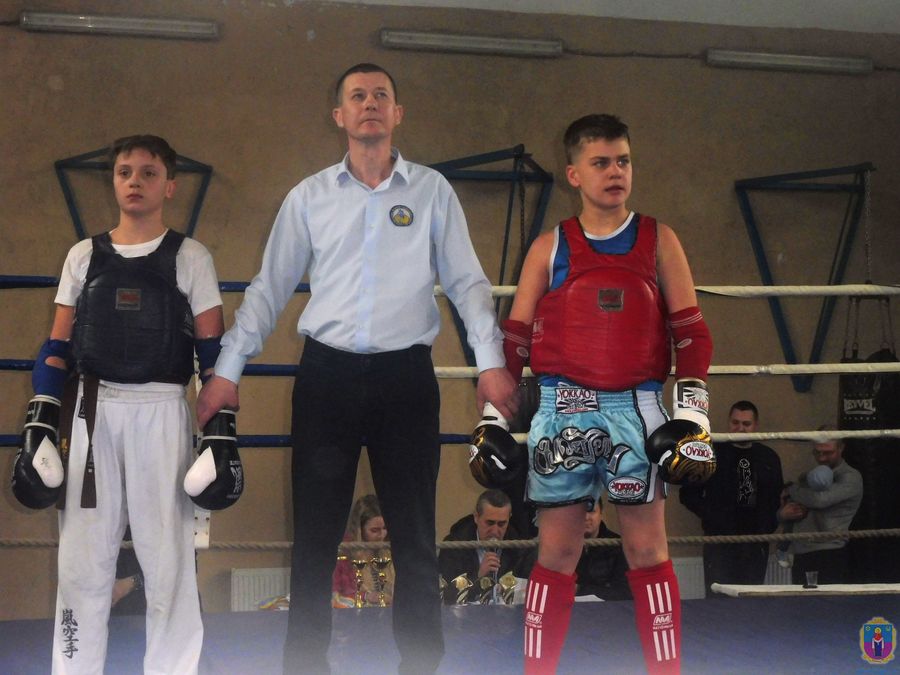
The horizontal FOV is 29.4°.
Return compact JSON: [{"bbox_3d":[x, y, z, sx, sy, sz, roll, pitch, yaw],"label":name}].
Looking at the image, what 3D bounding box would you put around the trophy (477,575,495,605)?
[{"bbox_3d":[0.163,1.162,7.900,0.085,0.160,0.060,0,-3,-6],"label":"trophy"}]

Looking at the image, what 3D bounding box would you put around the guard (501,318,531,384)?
[{"bbox_3d":[0.169,0.042,4.500,0.100,0.195,0.110,8,-8,-6],"label":"guard"}]

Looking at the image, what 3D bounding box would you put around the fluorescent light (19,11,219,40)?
[{"bbox_3d":[-2.137,-2.010,11.140,1.265,0.105,0.090,1,-3,-13],"label":"fluorescent light"}]

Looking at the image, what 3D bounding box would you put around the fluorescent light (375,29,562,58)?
[{"bbox_3d":[0.146,-1.984,11.620,1.270,0.120,0.110,0,-2,-13],"label":"fluorescent light"}]

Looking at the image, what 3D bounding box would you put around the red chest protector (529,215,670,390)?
[{"bbox_3d":[0.385,-0.090,4.420,0.360,0.450,0.260,0,-2,-6],"label":"red chest protector"}]

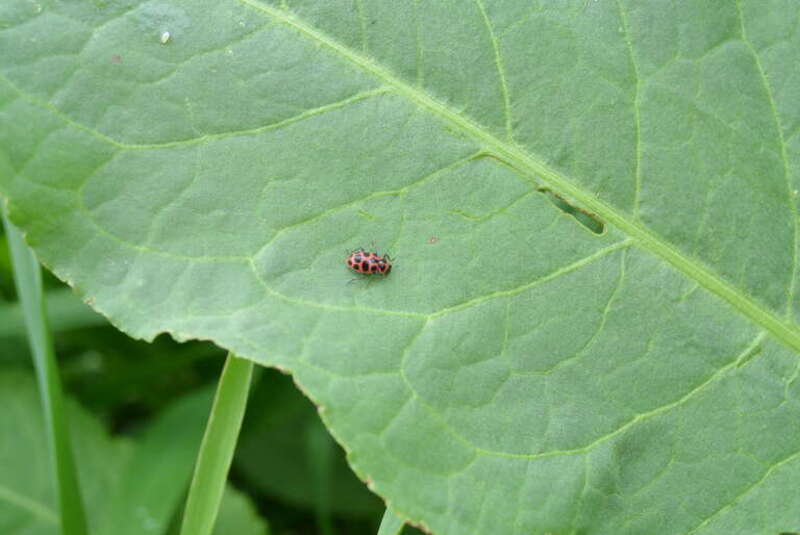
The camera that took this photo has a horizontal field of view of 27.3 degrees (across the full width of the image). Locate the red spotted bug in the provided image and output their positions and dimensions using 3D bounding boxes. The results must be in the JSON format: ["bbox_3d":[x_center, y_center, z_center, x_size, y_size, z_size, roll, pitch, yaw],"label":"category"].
[{"bbox_3d":[-0.004,-0.001,0.212,0.006,0.002,0.003,9,65,0],"label":"red spotted bug"}]

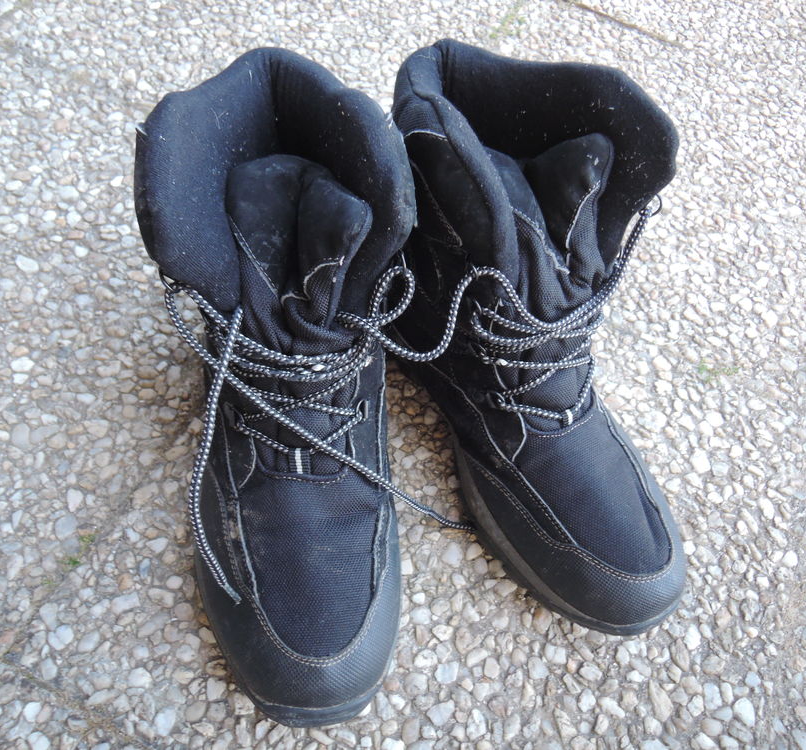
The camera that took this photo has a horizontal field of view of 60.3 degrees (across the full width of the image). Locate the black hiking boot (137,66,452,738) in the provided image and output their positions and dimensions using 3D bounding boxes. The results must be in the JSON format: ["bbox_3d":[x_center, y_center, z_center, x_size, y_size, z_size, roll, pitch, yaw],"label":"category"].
[{"bbox_3d":[-0.057,0.009,0.363,0.120,0.205,0.300,-3,59,-9],"label":"black hiking boot"}]

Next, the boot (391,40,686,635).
[{"bbox_3d":[0.083,-0.016,0.395,0.120,0.205,0.300,-20,63,-18],"label":"boot"}]

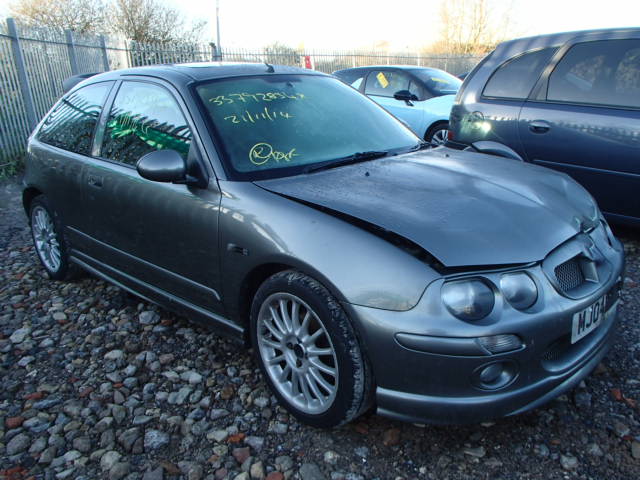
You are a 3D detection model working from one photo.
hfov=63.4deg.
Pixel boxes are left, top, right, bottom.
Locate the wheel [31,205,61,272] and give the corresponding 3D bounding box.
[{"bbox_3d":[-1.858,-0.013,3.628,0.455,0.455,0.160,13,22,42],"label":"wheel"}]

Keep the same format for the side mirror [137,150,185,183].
[{"bbox_3d":[-0.614,-0.289,2.007,0.125,0.135,0.210,13,22,42],"label":"side mirror"}]

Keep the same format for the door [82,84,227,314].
[{"bbox_3d":[-0.761,-0.285,2.466,1.260,0.980,0.270,13,22,42],"label":"door"}]

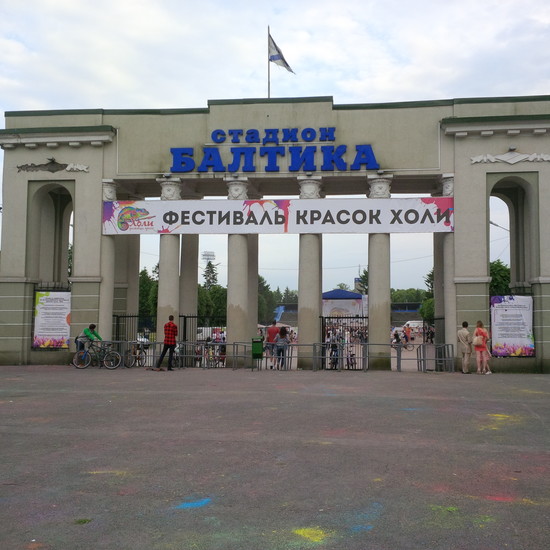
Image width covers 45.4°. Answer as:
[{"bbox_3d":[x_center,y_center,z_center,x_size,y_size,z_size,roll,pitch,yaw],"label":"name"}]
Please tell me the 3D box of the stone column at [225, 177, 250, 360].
[{"bbox_3d":[-1.362,-0.125,23.523,0.840,6.835,0.840,0,-4,6],"label":"stone column"}]

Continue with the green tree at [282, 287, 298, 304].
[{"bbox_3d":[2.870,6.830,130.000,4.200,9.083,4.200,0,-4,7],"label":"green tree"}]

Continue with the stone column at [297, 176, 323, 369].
[{"bbox_3d":[1.202,-0.113,22.869,0.820,6.757,0.820,0,-4,7],"label":"stone column"}]

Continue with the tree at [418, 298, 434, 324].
[{"bbox_3d":[11.763,3.502,50.000,2.200,3.721,2.200,0,-4,7],"label":"tree"}]

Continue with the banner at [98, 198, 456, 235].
[{"bbox_3d":[-0.058,-2.021,22.733,12.221,1.189,0.060,0,-4,7],"label":"banner"}]

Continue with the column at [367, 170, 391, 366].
[{"bbox_3d":[3.678,-0.130,22.948,0.840,6.790,0.840,0,-4,6],"label":"column"}]

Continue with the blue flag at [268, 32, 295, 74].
[{"bbox_3d":[0.245,-8.321,24.725,0.946,1.550,0.250,0,-4,6],"label":"blue flag"}]

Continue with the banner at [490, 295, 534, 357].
[{"bbox_3d":[7.960,1.719,21.964,1.390,2.041,0.060,0,-4,6],"label":"banner"}]

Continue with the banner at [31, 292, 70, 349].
[{"bbox_3d":[-8.063,1.634,23.799,1.404,2.068,0.060,0,-4,6],"label":"banner"}]

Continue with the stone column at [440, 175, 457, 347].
[{"bbox_3d":[5.934,-0.112,22.300,0.550,6.725,0.750,0,-4,7],"label":"stone column"}]

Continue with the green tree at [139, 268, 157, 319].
[{"bbox_3d":[-9.708,2.436,50.000,3.400,5.848,3.400,0,-4,7],"label":"green tree"}]

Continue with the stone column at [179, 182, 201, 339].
[{"bbox_3d":[-3.418,0.110,26.236,0.800,6.771,0.800,0,-4,7],"label":"stone column"}]

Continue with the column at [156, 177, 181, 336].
[{"bbox_3d":[-3.819,-0.120,23.803,0.840,6.854,0.840,0,-4,6],"label":"column"}]

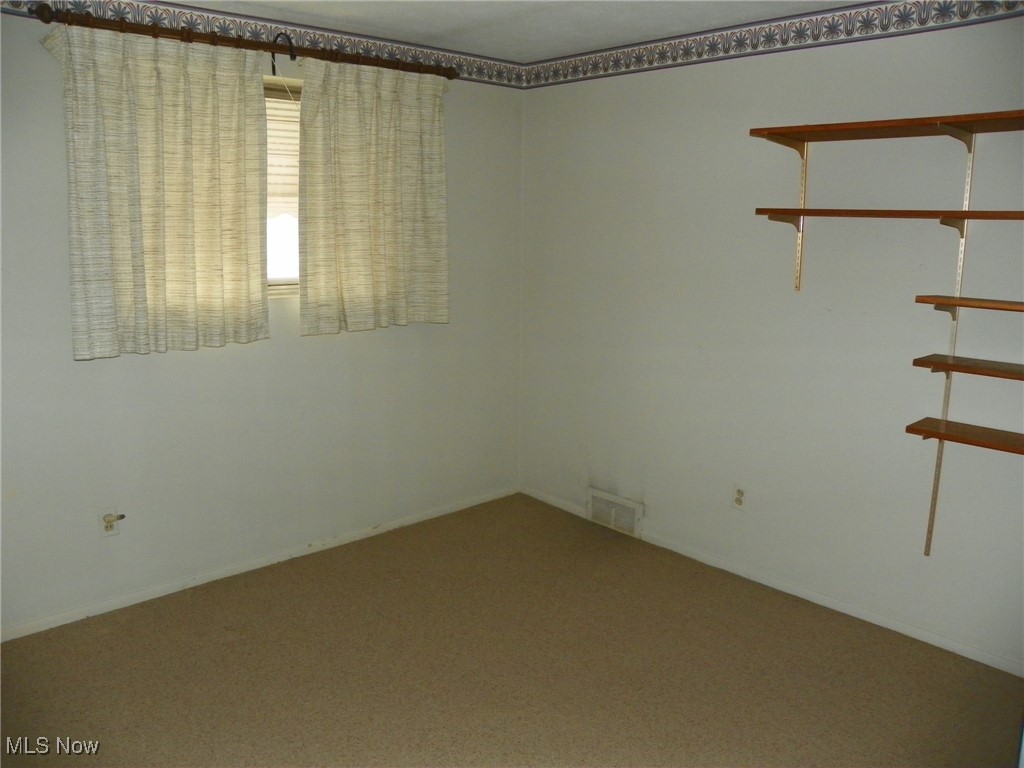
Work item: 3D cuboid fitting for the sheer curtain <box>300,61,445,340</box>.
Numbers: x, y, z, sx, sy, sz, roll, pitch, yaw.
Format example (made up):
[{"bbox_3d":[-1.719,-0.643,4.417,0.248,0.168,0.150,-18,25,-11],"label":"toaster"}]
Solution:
[{"bbox_3d":[-0.629,-0.845,3.622,0.780,1.185,0.110,-10,16,-39],"label":"sheer curtain"}]

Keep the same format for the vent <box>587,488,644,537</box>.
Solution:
[{"bbox_3d":[0.541,0.685,4.119,0.030,0.195,0.373,-11,17,-43],"label":"vent"}]

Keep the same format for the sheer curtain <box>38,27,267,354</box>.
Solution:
[{"bbox_3d":[-1.343,-0.725,3.039,0.760,1.185,0.120,-10,16,-39],"label":"sheer curtain"}]

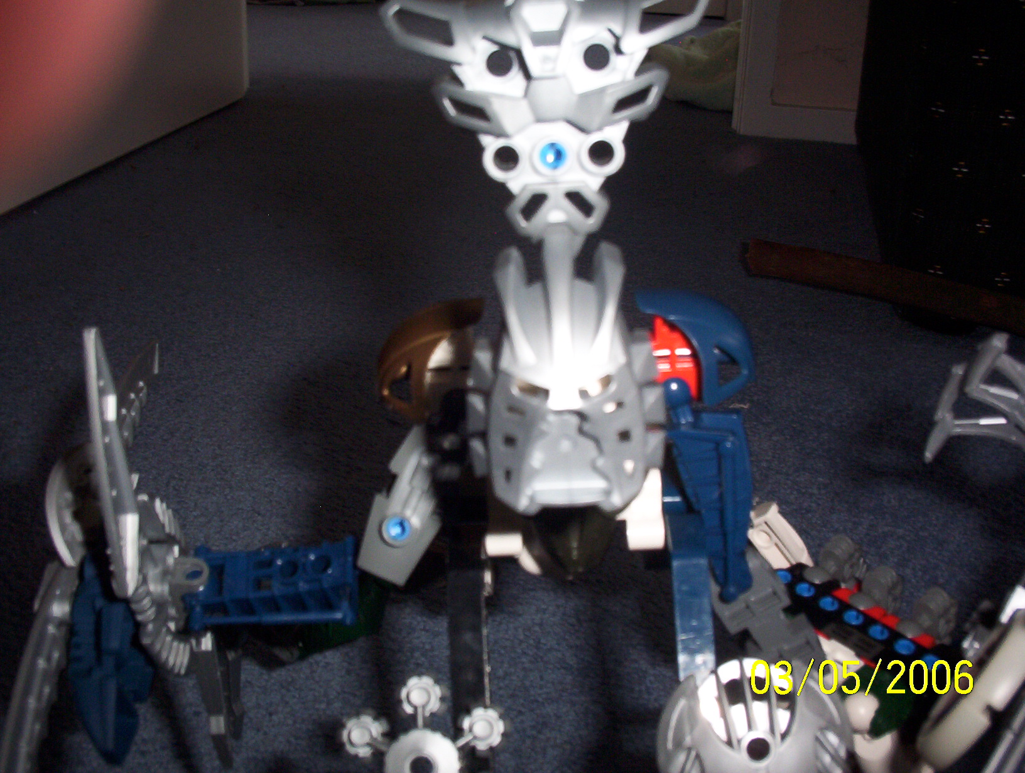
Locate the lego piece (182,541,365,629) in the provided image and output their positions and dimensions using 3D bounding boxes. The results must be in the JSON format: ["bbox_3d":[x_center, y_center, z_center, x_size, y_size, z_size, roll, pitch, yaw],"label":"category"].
[{"bbox_3d":[-0.058,0.047,0.281,0.041,0.013,0.022,-2,59,-5],"label":"lego piece"}]

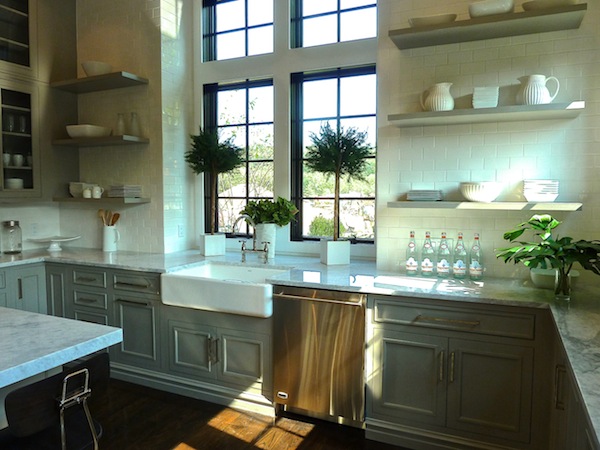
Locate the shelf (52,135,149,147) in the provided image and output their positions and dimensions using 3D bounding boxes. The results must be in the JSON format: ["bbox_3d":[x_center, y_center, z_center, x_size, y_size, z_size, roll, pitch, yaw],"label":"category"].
[{"bbox_3d":[-1.859,-0.768,4.013,0.920,0.041,0.304,2,5,25],"label":"shelf"}]

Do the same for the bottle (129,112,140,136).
[{"bbox_3d":[-1.502,-0.902,3.945,0.087,0.225,0.087,2,4,24],"label":"bottle"}]

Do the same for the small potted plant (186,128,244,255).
[{"bbox_3d":[-0.772,-0.303,3.921,0.530,1.150,0.530,-1,4,-15],"label":"small potted plant"}]

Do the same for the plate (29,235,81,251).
[{"bbox_3d":[-2.406,0.180,4.256,0.440,0.125,0.440,0,5,0],"label":"plate"}]

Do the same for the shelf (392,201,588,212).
[{"bbox_3d":[1.102,-0.126,2.682,1.050,0.041,0.304,2,5,25],"label":"shelf"}]

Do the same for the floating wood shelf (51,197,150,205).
[{"bbox_3d":[-1.860,-0.232,4.061,0.917,0.042,0.304,2,5,25],"label":"floating wood shelf"}]

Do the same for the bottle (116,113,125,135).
[{"bbox_3d":[-1.653,-0.908,3.991,0.078,0.230,0.078,2,4,24],"label":"bottle"}]

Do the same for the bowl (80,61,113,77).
[{"bbox_3d":[-1.890,-1.399,4.012,0.265,0.150,0.265,2,4,24],"label":"bowl"}]

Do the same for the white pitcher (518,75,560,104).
[{"bbox_3d":[1.389,-0.767,2.494,0.190,0.195,0.150,2,5,25],"label":"white pitcher"}]

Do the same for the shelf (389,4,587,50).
[{"bbox_3d":[1.115,-1.198,2.667,1.058,0.036,0.287,2,4,24],"label":"shelf"}]

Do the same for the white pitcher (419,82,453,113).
[{"bbox_3d":[0.868,-0.790,2.737,0.210,0.200,0.175,2,5,25],"label":"white pitcher"}]

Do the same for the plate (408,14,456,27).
[{"bbox_3d":[0.829,-1.237,2.704,0.290,0.082,0.250,2,5,25],"label":"plate"}]

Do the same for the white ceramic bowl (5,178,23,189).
[{"bbox_3d":[-2.601,-0.372,3.939,0.150,0.095,0.150,2,5,25],"label":"white ceramic bowl"}]

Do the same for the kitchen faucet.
[{"bbox_3d":[-0.416,0.117,3.369,0.260,0.388,0.280,2,4,24],"label":"kitchen faucet"}]

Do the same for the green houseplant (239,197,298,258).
[{"bbox_3d":[-0.277,0.017,3.782,0.500,0.535,0.460,0,4,0],"label":"green houseplant"}]

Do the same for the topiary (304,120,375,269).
[{"bbox_3d":[0.296,-0.260,3.452,0.540,1.135,0.540,-1,4,-15],"label":"topiary"}]

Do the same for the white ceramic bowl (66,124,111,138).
[{"bbox_3d":[-2.000,-0.858,4.102,0.280,0.112,0.280,2,4,24],"label":"white ceramic bowl"}]

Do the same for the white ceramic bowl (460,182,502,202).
[{"bbox_3d":[1.107,-0.201,2.660,0.250,0.117,0.250,2,5,25],"label":"white ceramic bowl"}]

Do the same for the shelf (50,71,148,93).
[{"bbox_3d":[-1.862,-1.304,4.010,0.911,0.041,0.301,2,4,24],"label":"shelf"}]

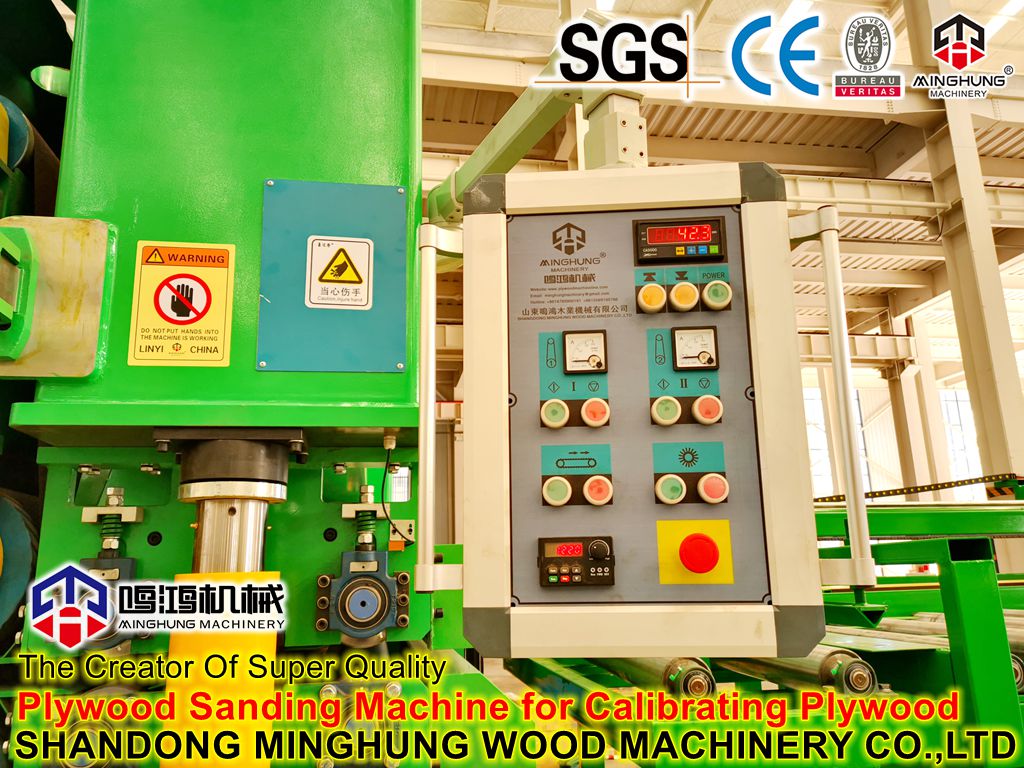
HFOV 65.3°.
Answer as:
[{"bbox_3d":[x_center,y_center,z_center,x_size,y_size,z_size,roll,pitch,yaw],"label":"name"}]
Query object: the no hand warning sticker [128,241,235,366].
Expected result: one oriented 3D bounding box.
[{"bbox_3d":[-0.441,-0.108,1.073,0.127,0.173,0.002,1,-12,-10],"label":"no hand warning sticker"}]

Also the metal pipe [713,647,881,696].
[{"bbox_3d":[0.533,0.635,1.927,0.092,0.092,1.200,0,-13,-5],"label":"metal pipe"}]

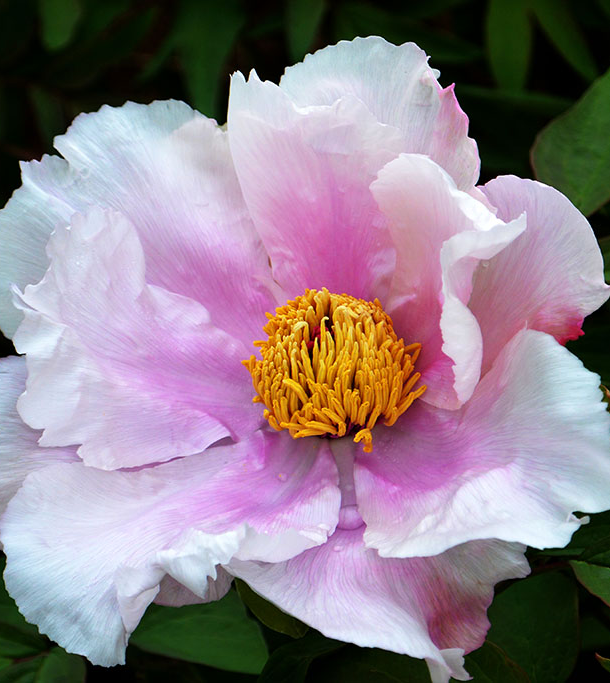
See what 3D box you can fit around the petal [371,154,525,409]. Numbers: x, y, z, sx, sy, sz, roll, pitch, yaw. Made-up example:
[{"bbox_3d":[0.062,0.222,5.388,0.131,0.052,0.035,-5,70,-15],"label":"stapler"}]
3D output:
[{"bbox_3d":[0.040,-0.016,0.652,0.042,0.070,0.034,7,9,33],"label":"petal"}]

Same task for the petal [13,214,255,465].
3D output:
[{"bbox_3d":[-0.047,-0.001,0.650,0.074,0.032,0.070,-4,77,-22],"label":"petal"}]

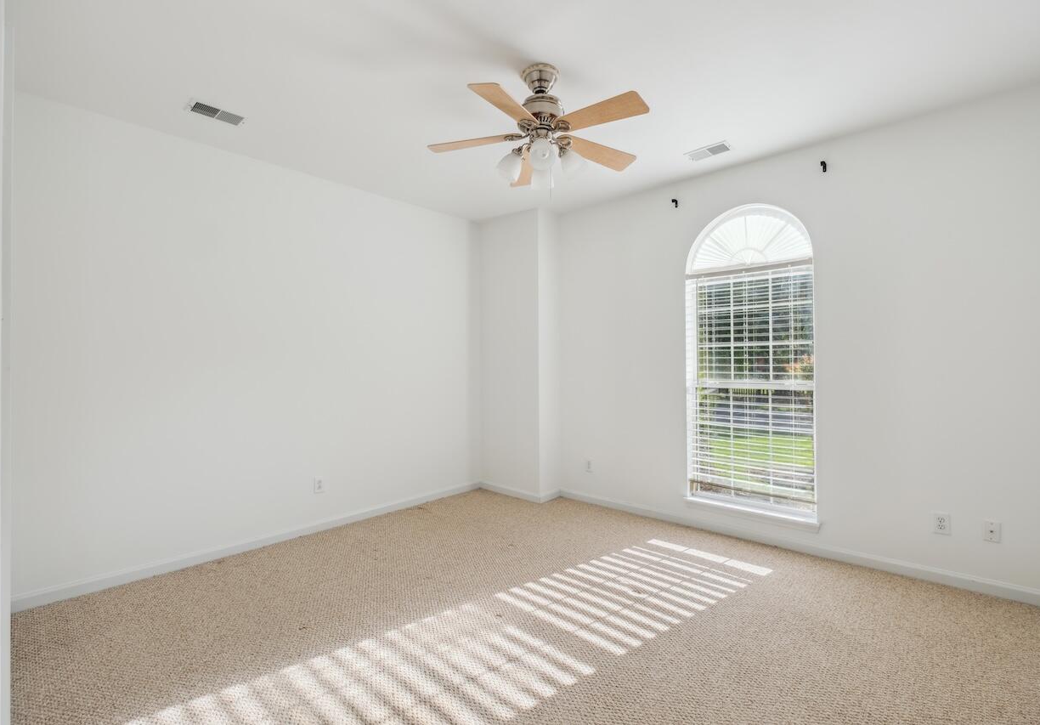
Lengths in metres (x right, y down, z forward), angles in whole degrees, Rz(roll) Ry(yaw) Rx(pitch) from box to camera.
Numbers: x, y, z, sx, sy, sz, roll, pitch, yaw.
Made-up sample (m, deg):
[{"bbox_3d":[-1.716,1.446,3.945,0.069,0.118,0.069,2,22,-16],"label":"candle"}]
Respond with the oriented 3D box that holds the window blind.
[{"bbox_3d":[1.684,0.144,3.361,0.860,1.620,0.060,-1,-1,42],"label":"window blind"}]

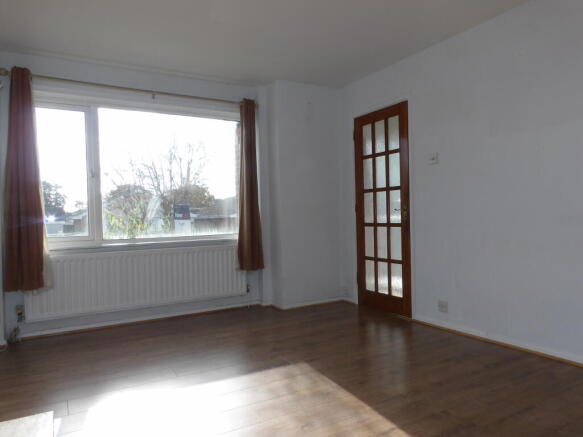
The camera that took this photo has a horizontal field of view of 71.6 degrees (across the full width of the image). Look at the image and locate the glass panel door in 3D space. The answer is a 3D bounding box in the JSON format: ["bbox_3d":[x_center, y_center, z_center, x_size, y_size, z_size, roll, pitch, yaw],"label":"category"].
[{"bbox_3d":[0.883,-0.071,3.988,0.045,1.970,0.768,-2,1,-29],"label":"glass panel door"}]

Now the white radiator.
[{"bbox_3d":[-1.343,0.569,3.791,1.950,0.510,0.100,-2,1,-29],"label":"white radiator"}]

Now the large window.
[{"bbox_3d":[-1.381,-0.428,3.912,2.020,1.360,0.100,-2,1,-29],"label":"large window"}]

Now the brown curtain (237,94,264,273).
[{"bbox_3d":[-0.436,-0.339,4.213,0.240,1.750,0.130,-2,1,-29],"label":"brown curtain"}]

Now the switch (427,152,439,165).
[{"bbox_3d":[1.179,-0.506,3.386,0.016,0.090,0.090,-2,1,-29],"label":"switch"}]

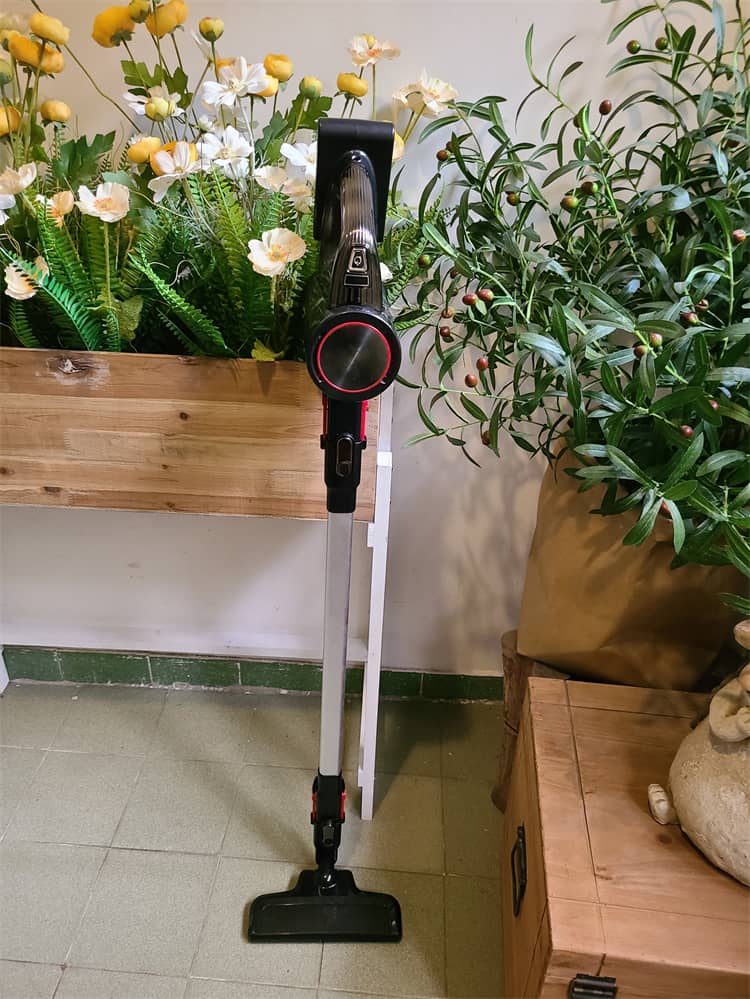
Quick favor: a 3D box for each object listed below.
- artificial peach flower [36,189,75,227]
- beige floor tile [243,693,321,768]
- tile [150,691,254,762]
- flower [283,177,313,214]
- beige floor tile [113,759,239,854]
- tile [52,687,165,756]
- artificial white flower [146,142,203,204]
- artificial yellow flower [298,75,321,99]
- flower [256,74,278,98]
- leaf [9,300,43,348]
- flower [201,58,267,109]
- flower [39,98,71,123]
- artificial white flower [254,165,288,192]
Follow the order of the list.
[{"bbox_3d":[-0.392,-0.357,0.925,0.049,0.044,0.047,-5,32,7],"label":"artificial peach flower"},{"bbox_3d":[-0.157,0.491,1.587,0.200,0.010,0.192,4,32,2],"label":"beige floor tile"},{"bbox_3d":[-0.358,0.475,1.597,0.200,0.010,0.200,3,33,2],"label":"tile"},{"bbox_3d":[-0.098,-0.394,0.973,0.058,0.052,0.052,-2,32,-8],"label":"flower"},{"bbox_3d":[-0.370,0.583,1.429,0.200,0.010,0.200,3,33,2],"label":"beige floor tile"},{"bbox_3d":[-0.557,0.469,1.595,0.200,0.010,0.182,4,32,2],"label":"tile"},{"bbox_3d":[-0.247,-0.406,0.929,0.069,0.069,0.052,-1,32,-6],"label":"artificial white flower"},{"bbox_3d":[-0.081,-0.508,0.923,0.027,0.026,0.027,4,32,2],"label":"artificial yellow flower"},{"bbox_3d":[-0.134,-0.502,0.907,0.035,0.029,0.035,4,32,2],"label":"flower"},{"bbox_3d":[-0.463,-0.230,0.994,0.035,0.089,0.022,-22,33,-19],"label":"leaf"},{"bbox_3d":[-0.170,-0.499,0.901,0.078,0.062,0.048,1,32,-3],"label":"flower"},{"bbox_3d":[-0.404,-0.490,0.946,0.038,0.031,0.038,-5,33,-12],"label":"flower"},{"bbox_3d":[-0.130,-0.404,0.945,0.044,0.034,0.044,4,32,2],"label":"artificial white flower"}]

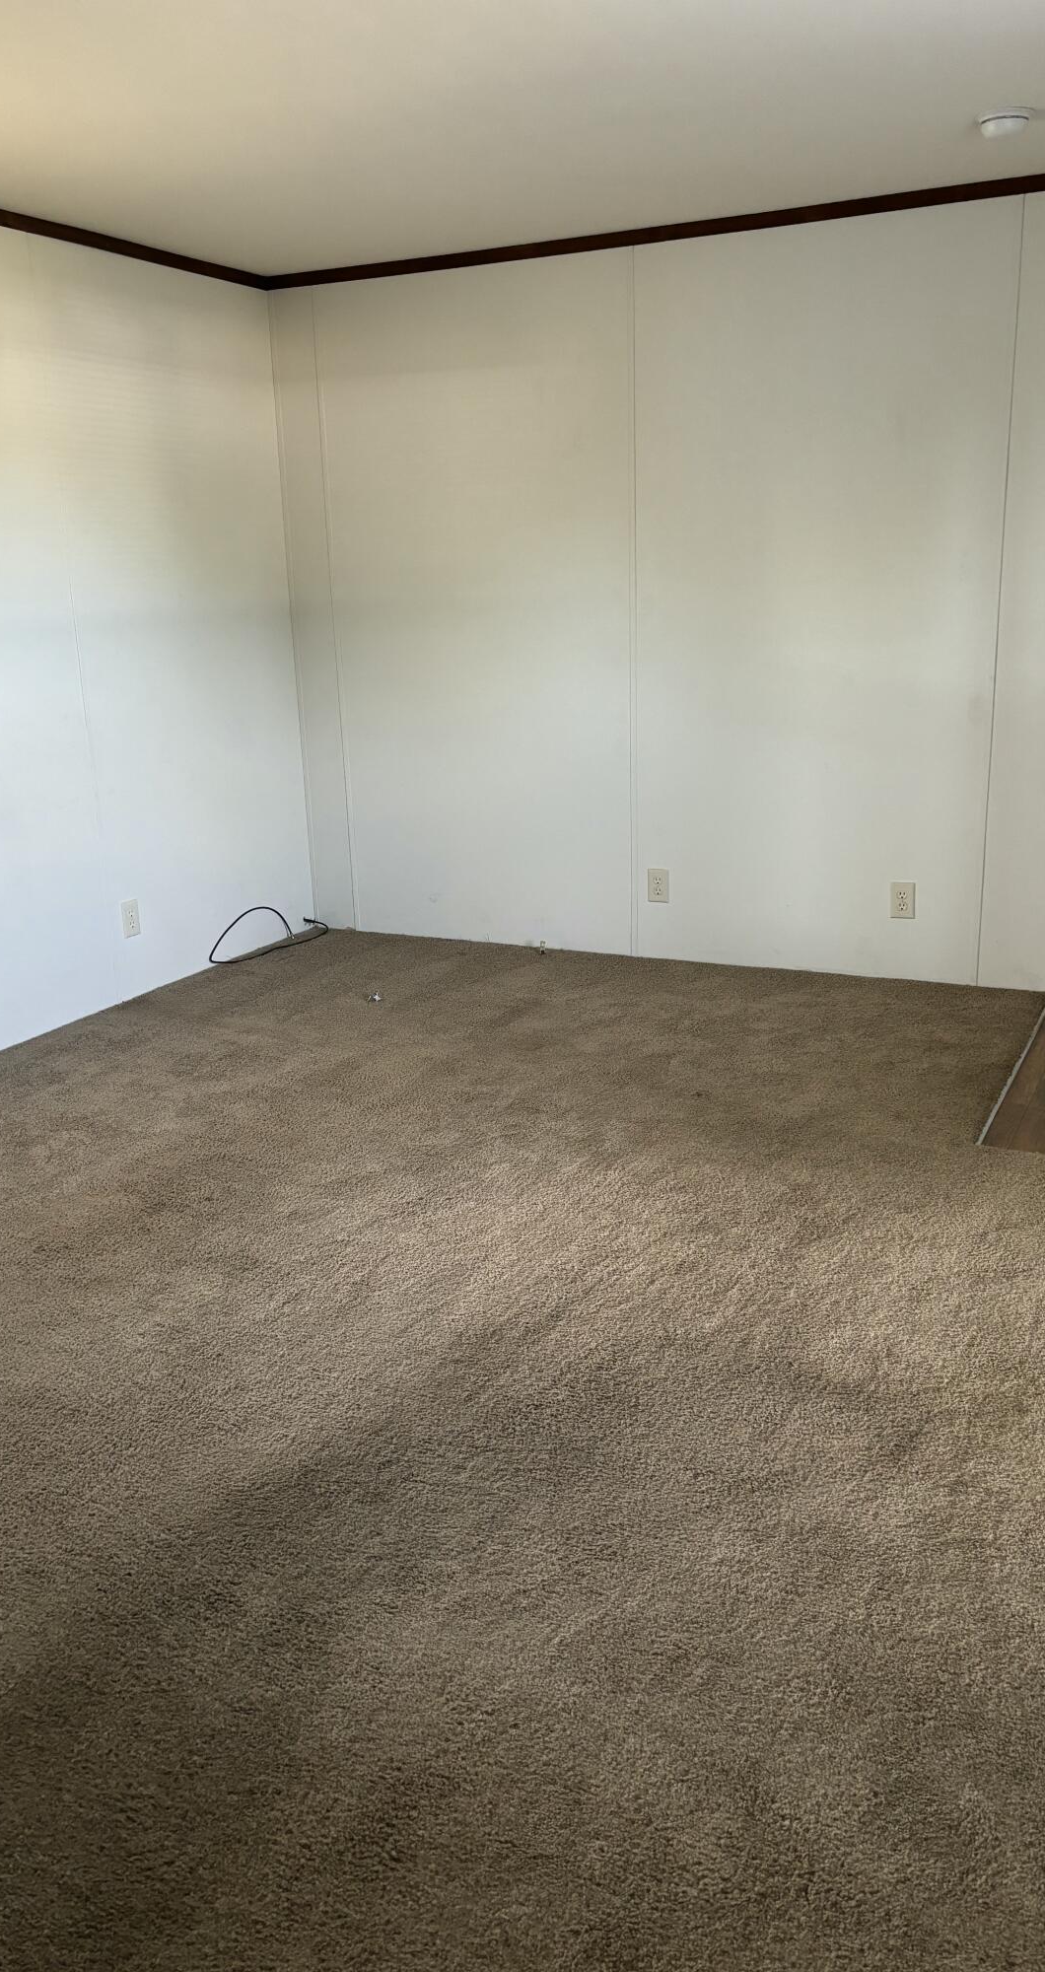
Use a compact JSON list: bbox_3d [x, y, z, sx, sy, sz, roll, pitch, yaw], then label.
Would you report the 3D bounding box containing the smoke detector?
[{"bbox_3d":[1.180,-2.102,3.618,0.138,0.042,0.138,6,18,26],"label":"smoke detector"}]

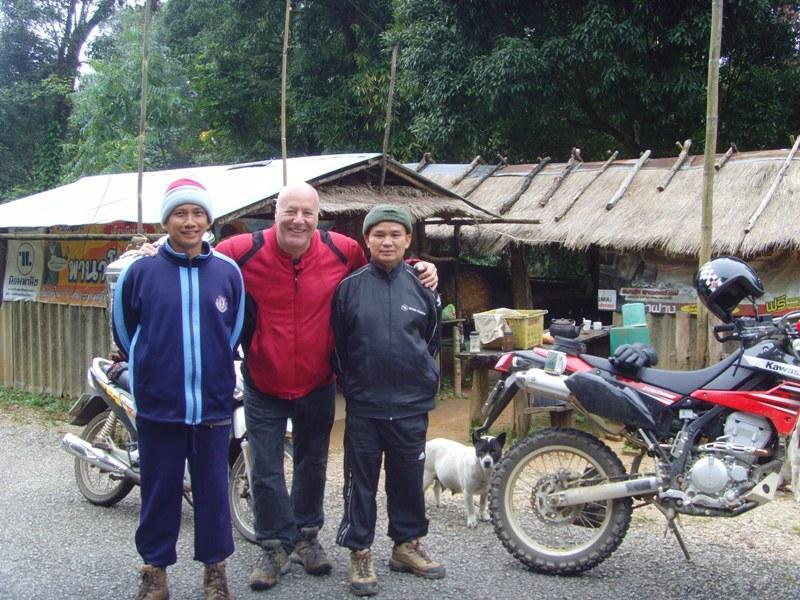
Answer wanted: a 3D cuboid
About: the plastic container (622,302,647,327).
[{"bbox_3d":[2.133,0.132,8.200,0.220,0.220,0.170,-1,4,-18],"label":"plastic container"}]

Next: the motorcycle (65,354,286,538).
[{"bbox_3d":[-1.222,0.669,4.858,1.850,1.060,0.670,3,5,34],"label":"motorcycle"}]

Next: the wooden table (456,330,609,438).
[{"bbox_3d":[1.191,0.670,8.063,0.500,0.630,2.400,2,4,26],"label":"wooden table"}]

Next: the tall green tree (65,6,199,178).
[{"bbox_3d":[-5.660,-2.986,19.000,3.000,6.300,3.000,1,4,0],"label":"tall green tree"}]

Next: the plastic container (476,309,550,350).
[{"bbox_3d":[0.971,0.235,7.717,0.440,0.280,0.570,2,4,26],"label":"plastic container"}]

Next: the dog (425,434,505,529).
[{"bbox_3d":[0.340,0.927,4.980,0.600,0.520,0.220,4,5,41],"label":"dog"}]

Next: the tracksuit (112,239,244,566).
[{"bbox_3d":[-0.946,0.438,3.850,0.560,1.380,0.340,-1,4,-20],"label":"tracksuit"}]

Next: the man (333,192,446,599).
[{"bbox_3d":[-0.056,0.412,4.020,0.510,1.670,0.400,0,4,-1],"label":"man"}]

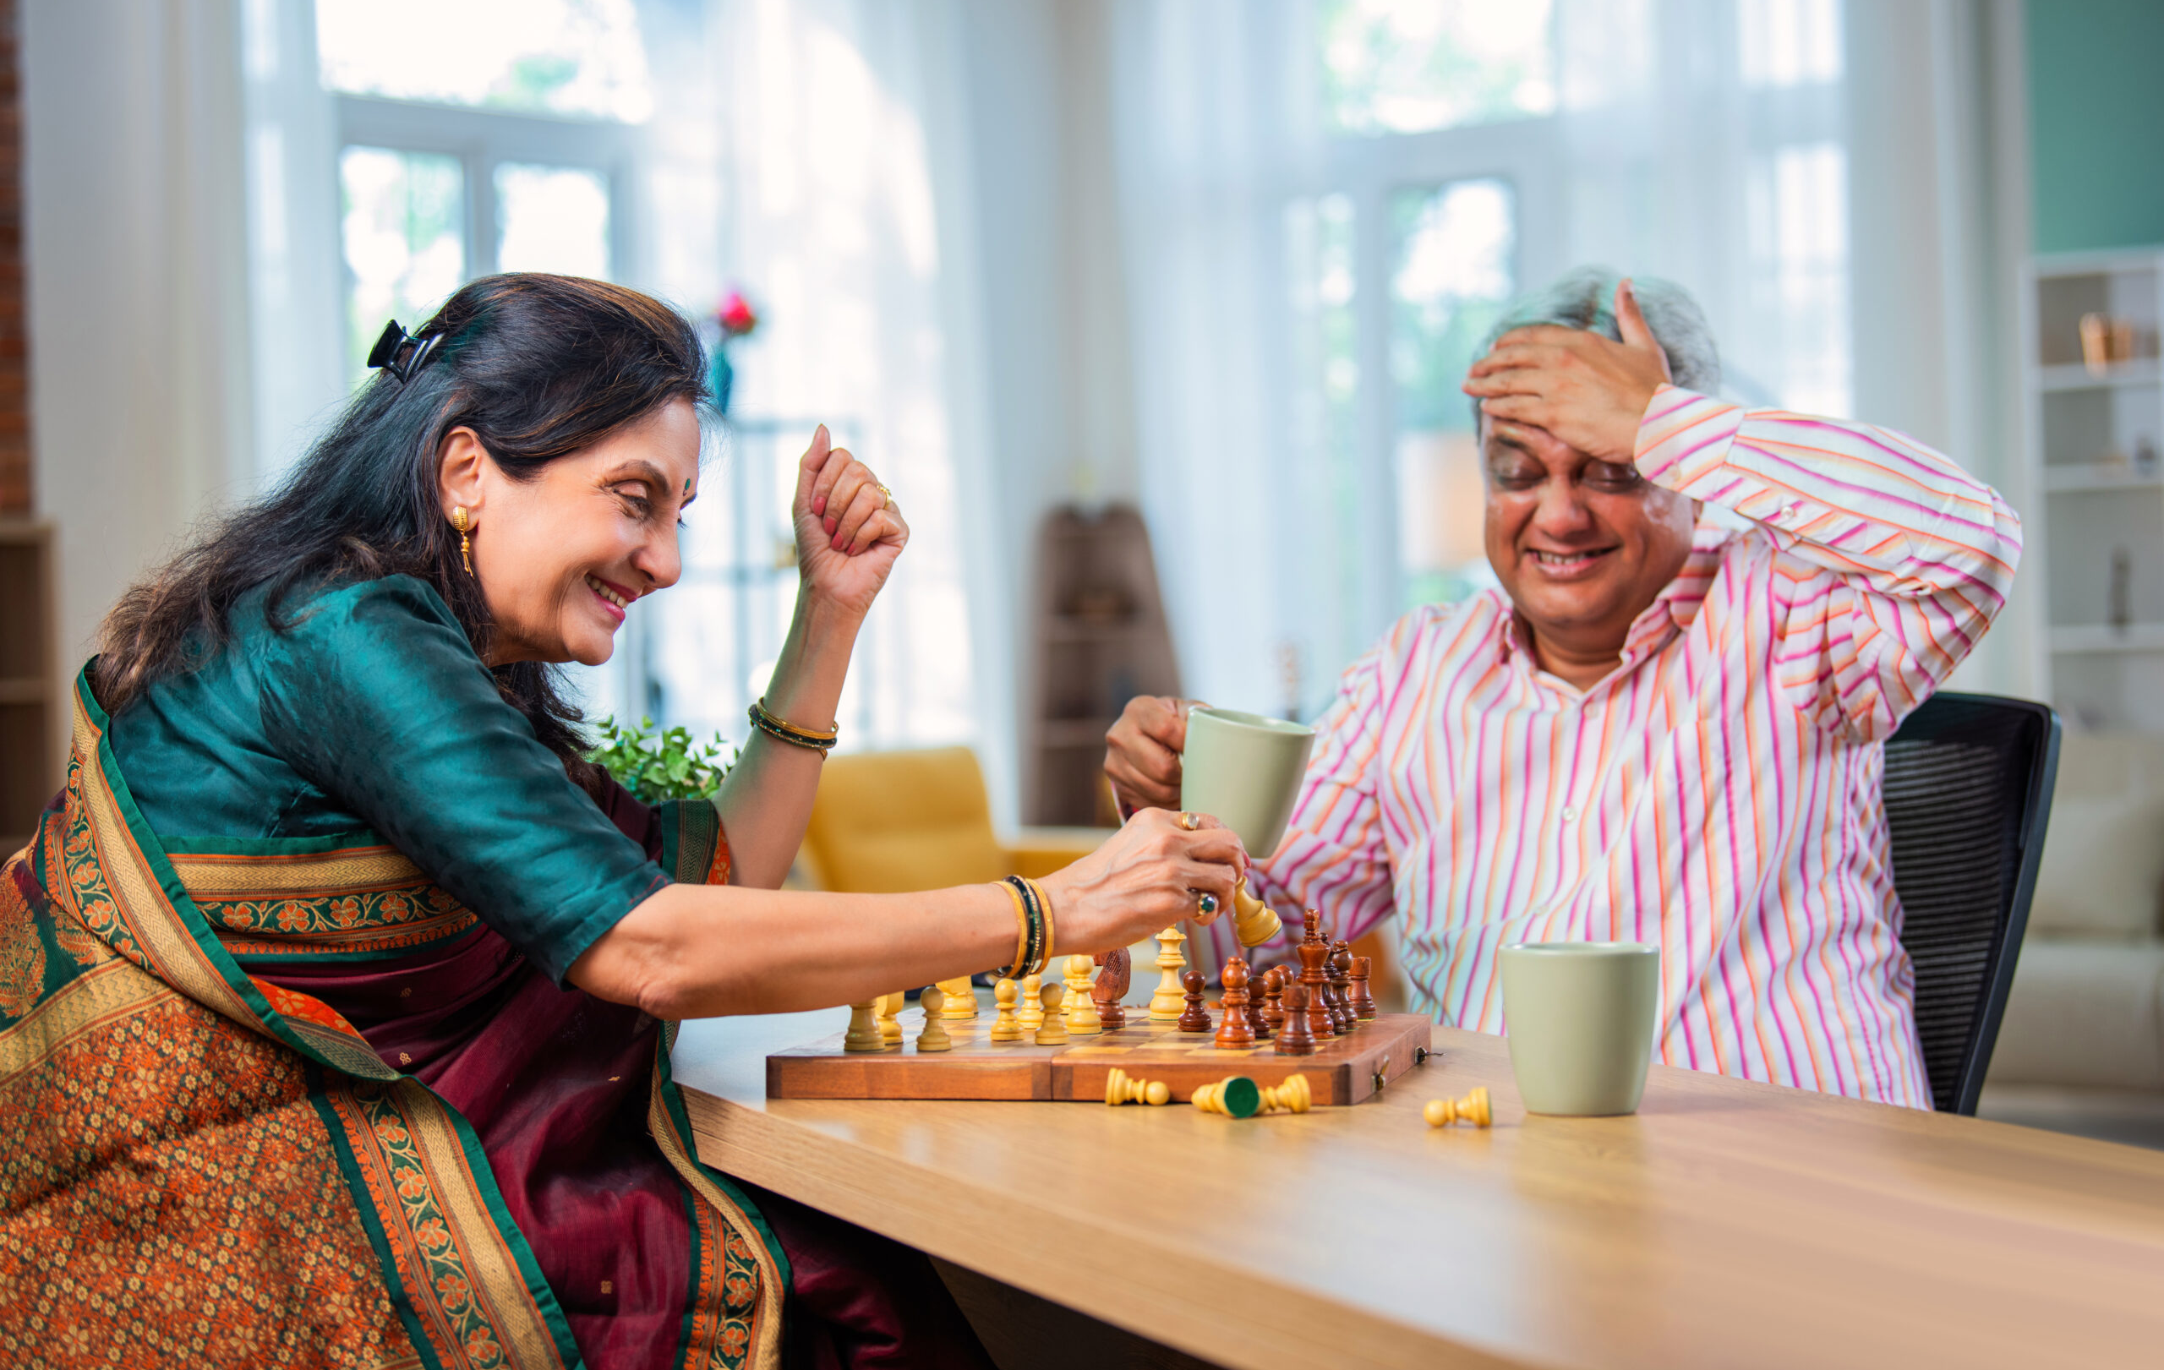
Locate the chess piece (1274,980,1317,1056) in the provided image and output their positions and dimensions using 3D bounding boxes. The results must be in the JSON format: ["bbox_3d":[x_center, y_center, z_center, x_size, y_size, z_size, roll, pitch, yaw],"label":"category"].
[{"bbox_3d":[0.126,0.197,2.478,0.024,0.042,0.024,0,0,13],"label":"chess piece"}]

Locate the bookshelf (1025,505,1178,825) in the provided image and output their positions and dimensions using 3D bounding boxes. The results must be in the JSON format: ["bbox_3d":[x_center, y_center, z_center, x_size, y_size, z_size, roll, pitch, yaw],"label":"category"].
[{"bbox_3d":[0.085,0.275,10.400,0.520,1.440,0.350,0,0,3],"label":"bookshelf"}]

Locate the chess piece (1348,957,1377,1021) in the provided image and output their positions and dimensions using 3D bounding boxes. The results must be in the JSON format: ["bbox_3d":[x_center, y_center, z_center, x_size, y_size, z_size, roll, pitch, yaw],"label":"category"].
[{"bbox_3d":[0.180,0.197,2.732,0.024,0.041,0.024,0,0,13],"label":"chess piece"}]

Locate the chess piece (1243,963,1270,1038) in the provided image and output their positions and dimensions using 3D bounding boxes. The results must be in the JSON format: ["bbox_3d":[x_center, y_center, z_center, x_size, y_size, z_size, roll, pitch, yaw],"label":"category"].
[{"bbox_3d":[0.107,0.199,2.586,0.021,0.038,0.021,0,0,13],"label":"chess piece"}]

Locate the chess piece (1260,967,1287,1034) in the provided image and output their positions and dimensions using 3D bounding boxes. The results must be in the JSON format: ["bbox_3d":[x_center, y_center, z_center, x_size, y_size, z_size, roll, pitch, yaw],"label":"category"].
[{"bbox_3d":[0.121,0.198,2.664,0.021,0.038,0.021,0,0,13],"label":"chess piece"}]

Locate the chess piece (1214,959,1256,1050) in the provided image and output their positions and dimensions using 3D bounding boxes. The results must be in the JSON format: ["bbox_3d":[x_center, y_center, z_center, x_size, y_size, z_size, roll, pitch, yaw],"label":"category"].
[{"bbox_3d":[0.092,0.191,2.519,0.024,0.055,0.024,0,0,13],"label":"chess piece"}]

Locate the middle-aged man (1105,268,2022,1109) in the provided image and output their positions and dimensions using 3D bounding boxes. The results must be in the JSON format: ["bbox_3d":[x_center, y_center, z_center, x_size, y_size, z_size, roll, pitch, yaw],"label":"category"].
[{"bbox_3d":[0.330,0.350,2.930,0.640,1.290,0.740,0,0,38],"label":"middle-aged man"}]

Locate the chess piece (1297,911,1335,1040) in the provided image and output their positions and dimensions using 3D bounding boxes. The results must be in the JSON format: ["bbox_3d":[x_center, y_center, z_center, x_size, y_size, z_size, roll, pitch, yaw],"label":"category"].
[{"bbox_3d":[0.143,0.178,2.586,0.025,0.078,0.025,0,0,13],"label":"chess piece"}]

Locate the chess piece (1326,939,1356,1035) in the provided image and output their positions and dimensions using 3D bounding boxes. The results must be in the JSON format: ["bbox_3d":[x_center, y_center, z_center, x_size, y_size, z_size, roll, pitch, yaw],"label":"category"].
[{"bbox_3d":[0.164,0.190,2.647,0.023,0.056,0.023,0,0,13],"label":"chess piece"}]

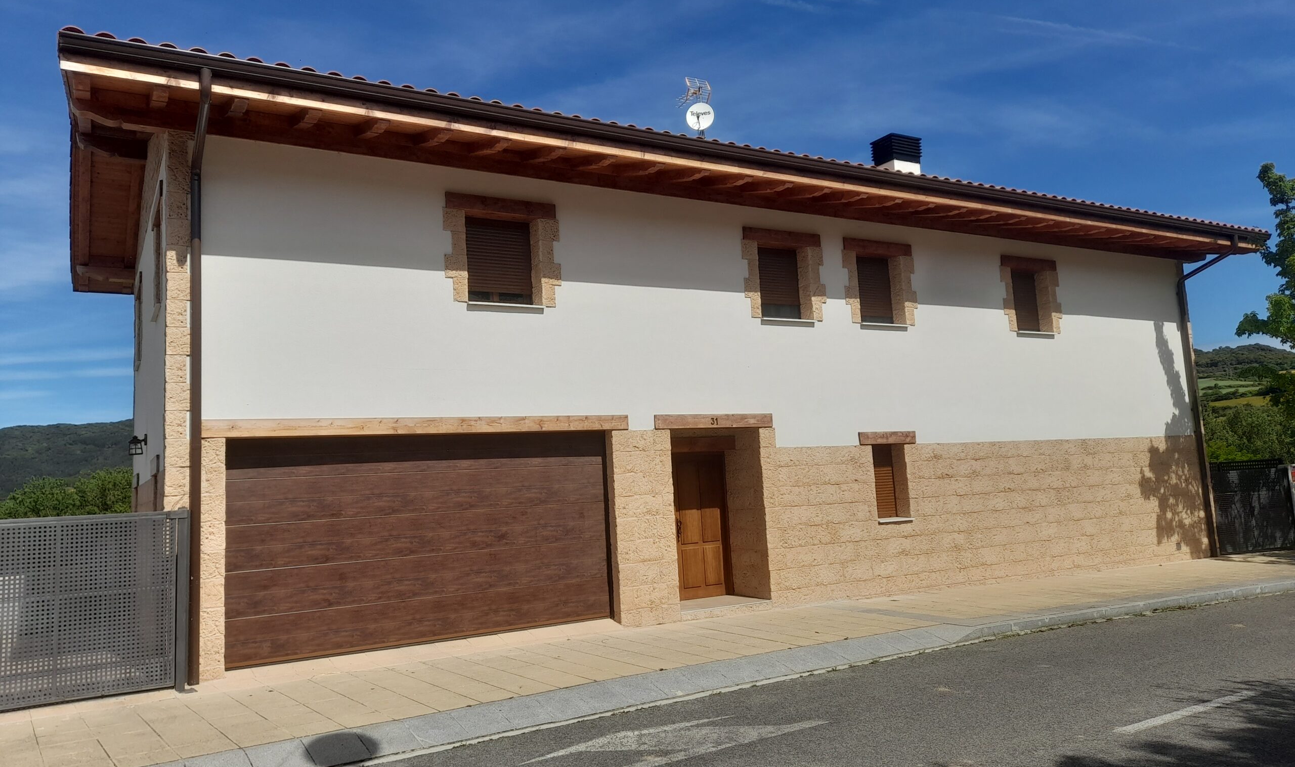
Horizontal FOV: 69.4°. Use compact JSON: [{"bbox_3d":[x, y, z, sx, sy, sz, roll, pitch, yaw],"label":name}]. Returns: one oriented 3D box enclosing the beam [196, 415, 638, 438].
[{"bbox_3d":[-2.575,0.516,11.383,5.332,0.198,0.200,1,-8,-31],"label":"beam"}]

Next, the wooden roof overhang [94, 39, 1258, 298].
[{"bbox_3d":[1.282,-3.060,18.630,21.900,1.900,10.100,1,-8,-31],"label":"wooden roof overhang"}]

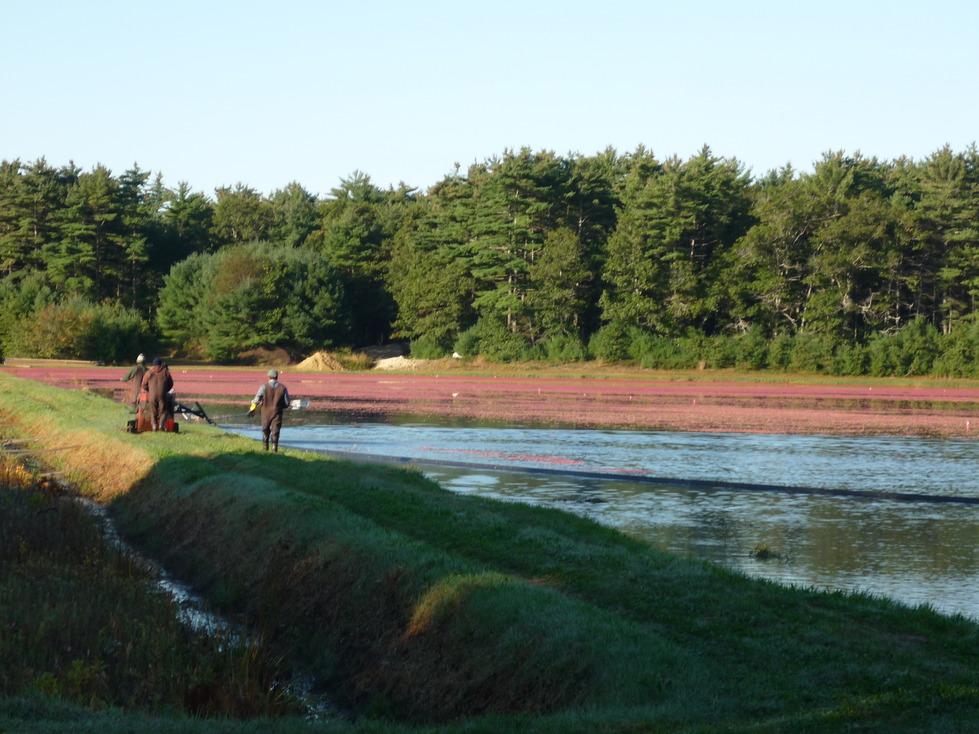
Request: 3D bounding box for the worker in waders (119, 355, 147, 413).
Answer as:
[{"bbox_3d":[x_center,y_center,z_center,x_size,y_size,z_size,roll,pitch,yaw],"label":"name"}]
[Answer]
[{"bbox_3d":[-10.092,0.492,80.500,0.800,1.750,0.500,0,1,-22],"label":"worker in waders"}]

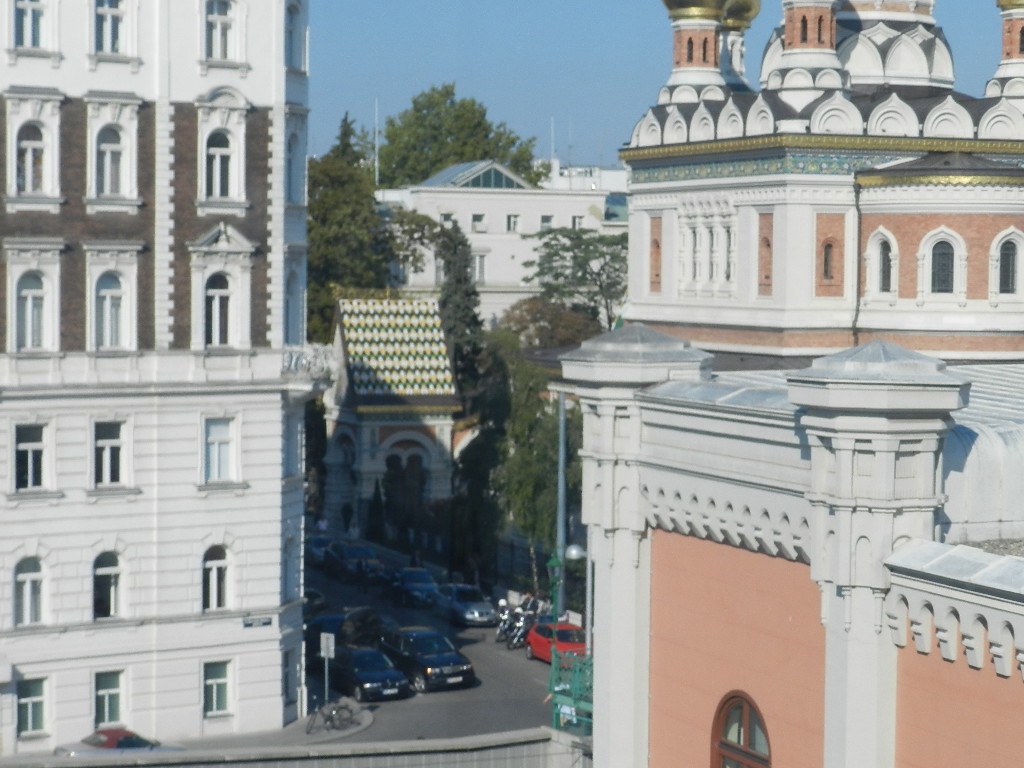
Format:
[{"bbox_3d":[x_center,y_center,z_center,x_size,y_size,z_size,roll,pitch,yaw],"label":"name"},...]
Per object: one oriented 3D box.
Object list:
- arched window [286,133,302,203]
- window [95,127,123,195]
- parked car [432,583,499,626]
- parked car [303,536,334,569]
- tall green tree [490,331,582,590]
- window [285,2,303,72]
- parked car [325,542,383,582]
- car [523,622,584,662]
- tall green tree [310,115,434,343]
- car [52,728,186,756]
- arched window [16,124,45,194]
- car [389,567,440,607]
[{"bbox_3d":[-5.925,-5.898,61.249,0.200,1.900,0.880,1,3,15],"label":"arched window"},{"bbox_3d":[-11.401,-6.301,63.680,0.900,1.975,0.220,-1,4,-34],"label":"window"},{"bbox_3d":[-1.749,8.386,86.430,1.650,1.420,4.000,-1,1,-21],"label":"parked car"},{"bbox_3d":[-10.126,8.089,112.039,1.750,1.450,4.400,0,3,-19],"label":"parked car"},{"bbox_3d":[1.122,3.334,93.535,4.200,11.000,4.200,1,3,0],"label":"tall green tree"},{"bbox_3d":[-6.343,-10.135,65.569,0.220,1.983,0.860,2,3,18],"label":"window"},{"bbox_3d":[-7.392,8.263,106.039,1.780,1.470,4.400,0,3,-19],"label":"parked car"},{"bbox_3d":[1.755,8.532,75.049,1.640,1.420,3.750,-1,1,-18],"label":"car"},{"bbox_3d":[-9.578,-5.399,145.628,9.500,24.000,9.500,1,3,0],"label":"tall green tree"},{"bbox_3d":[-10.345,10.030,61.006,4.100,1.360,1.700,-1,3,-30],"label":"car"},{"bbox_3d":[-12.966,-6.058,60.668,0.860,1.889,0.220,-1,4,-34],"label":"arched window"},{"bbox_3d":[-4.532,8.651,99.052,1.760,1.450,4.400,0,3,-18],"label":"car"}]

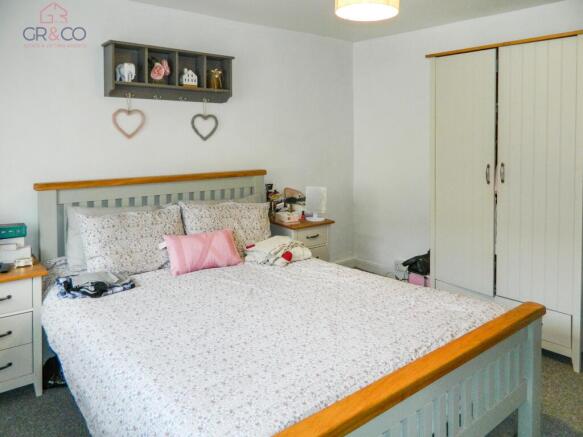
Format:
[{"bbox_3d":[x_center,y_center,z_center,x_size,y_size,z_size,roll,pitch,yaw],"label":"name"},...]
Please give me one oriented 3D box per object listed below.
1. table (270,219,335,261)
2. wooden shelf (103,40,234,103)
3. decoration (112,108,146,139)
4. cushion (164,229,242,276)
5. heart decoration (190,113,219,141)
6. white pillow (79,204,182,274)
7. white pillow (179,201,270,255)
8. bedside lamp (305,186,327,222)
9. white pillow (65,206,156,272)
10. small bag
[{"bbox_3d":[0.074,0.341,3.669,0.450,0.620,0.400,-7,12,-38],"label":"table"},{"bbox_3d":[-0.823,-1.004,2.951,0.880,0.330,0.150,-7,12,-38],"label":"wooden shelf"},{"bbox_3d":[-1.095,-0.641,2.846,0.215,0.195,0.025,-7,12,-38],"label":"decoration"},{"bbox_3d":[-0.558,0.203,2.650,0.440,0.230,0.120,-7,-15,-38],"label":"cushion"},{"bbox_3d":[-0.655,-0.689,3.190,0.212,0.190,0.025,-7,12,-38],"label":"heart decoration"},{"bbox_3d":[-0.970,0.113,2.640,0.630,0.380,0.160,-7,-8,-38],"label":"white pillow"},{"bbox_3d":[-0.472,0.054,3.145,0.680,0.380,0.150,-7,-5,-38],"label":"white pillow"},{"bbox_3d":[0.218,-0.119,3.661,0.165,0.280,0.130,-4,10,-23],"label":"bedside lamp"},{"bbox_3d":[-1.100,0.091,2.739,0.660,0.380,0.150,-7,-2,-38],"label":"white pillow"},{"bbox_3d":[1.015,0.331,3.335,0.250,0.200,0.270,-7,12,-38],"label":"small bag"}]

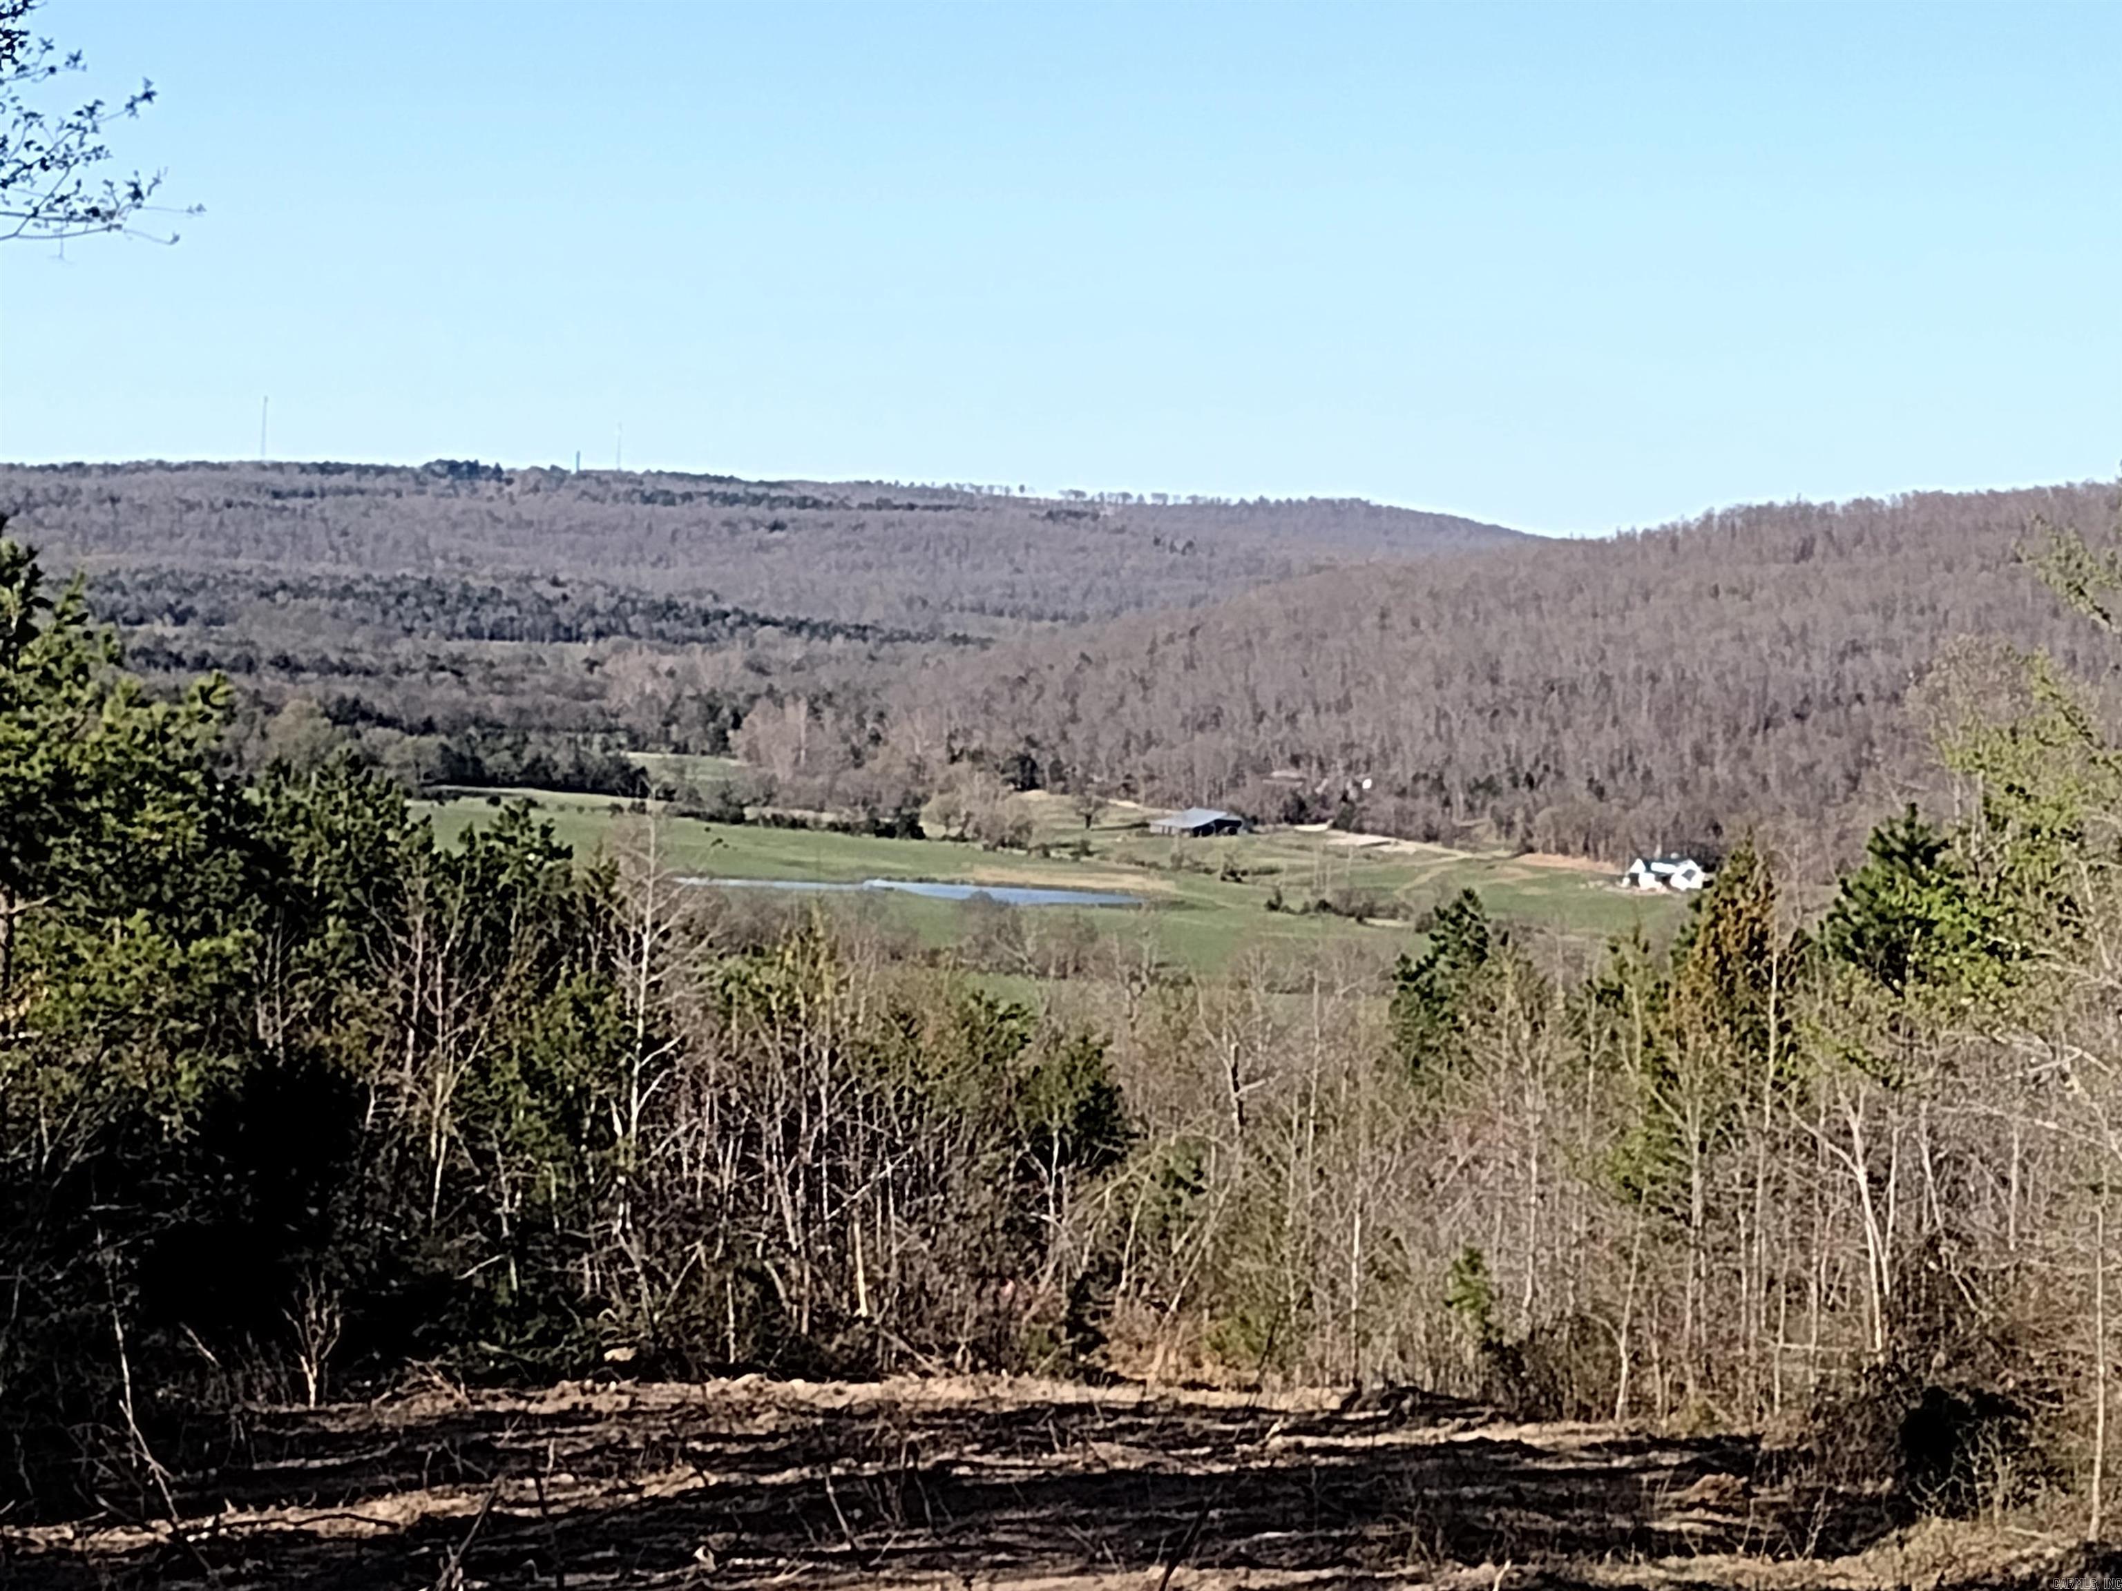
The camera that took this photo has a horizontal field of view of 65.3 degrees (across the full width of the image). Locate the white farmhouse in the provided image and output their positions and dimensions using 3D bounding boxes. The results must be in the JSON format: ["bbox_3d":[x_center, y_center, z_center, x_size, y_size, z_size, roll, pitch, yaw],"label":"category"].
[{"bbox_3d":[150.000,19.300,410.000,18.000,7.000,11.500,5,8,38],"label":"white farmhouse"}]

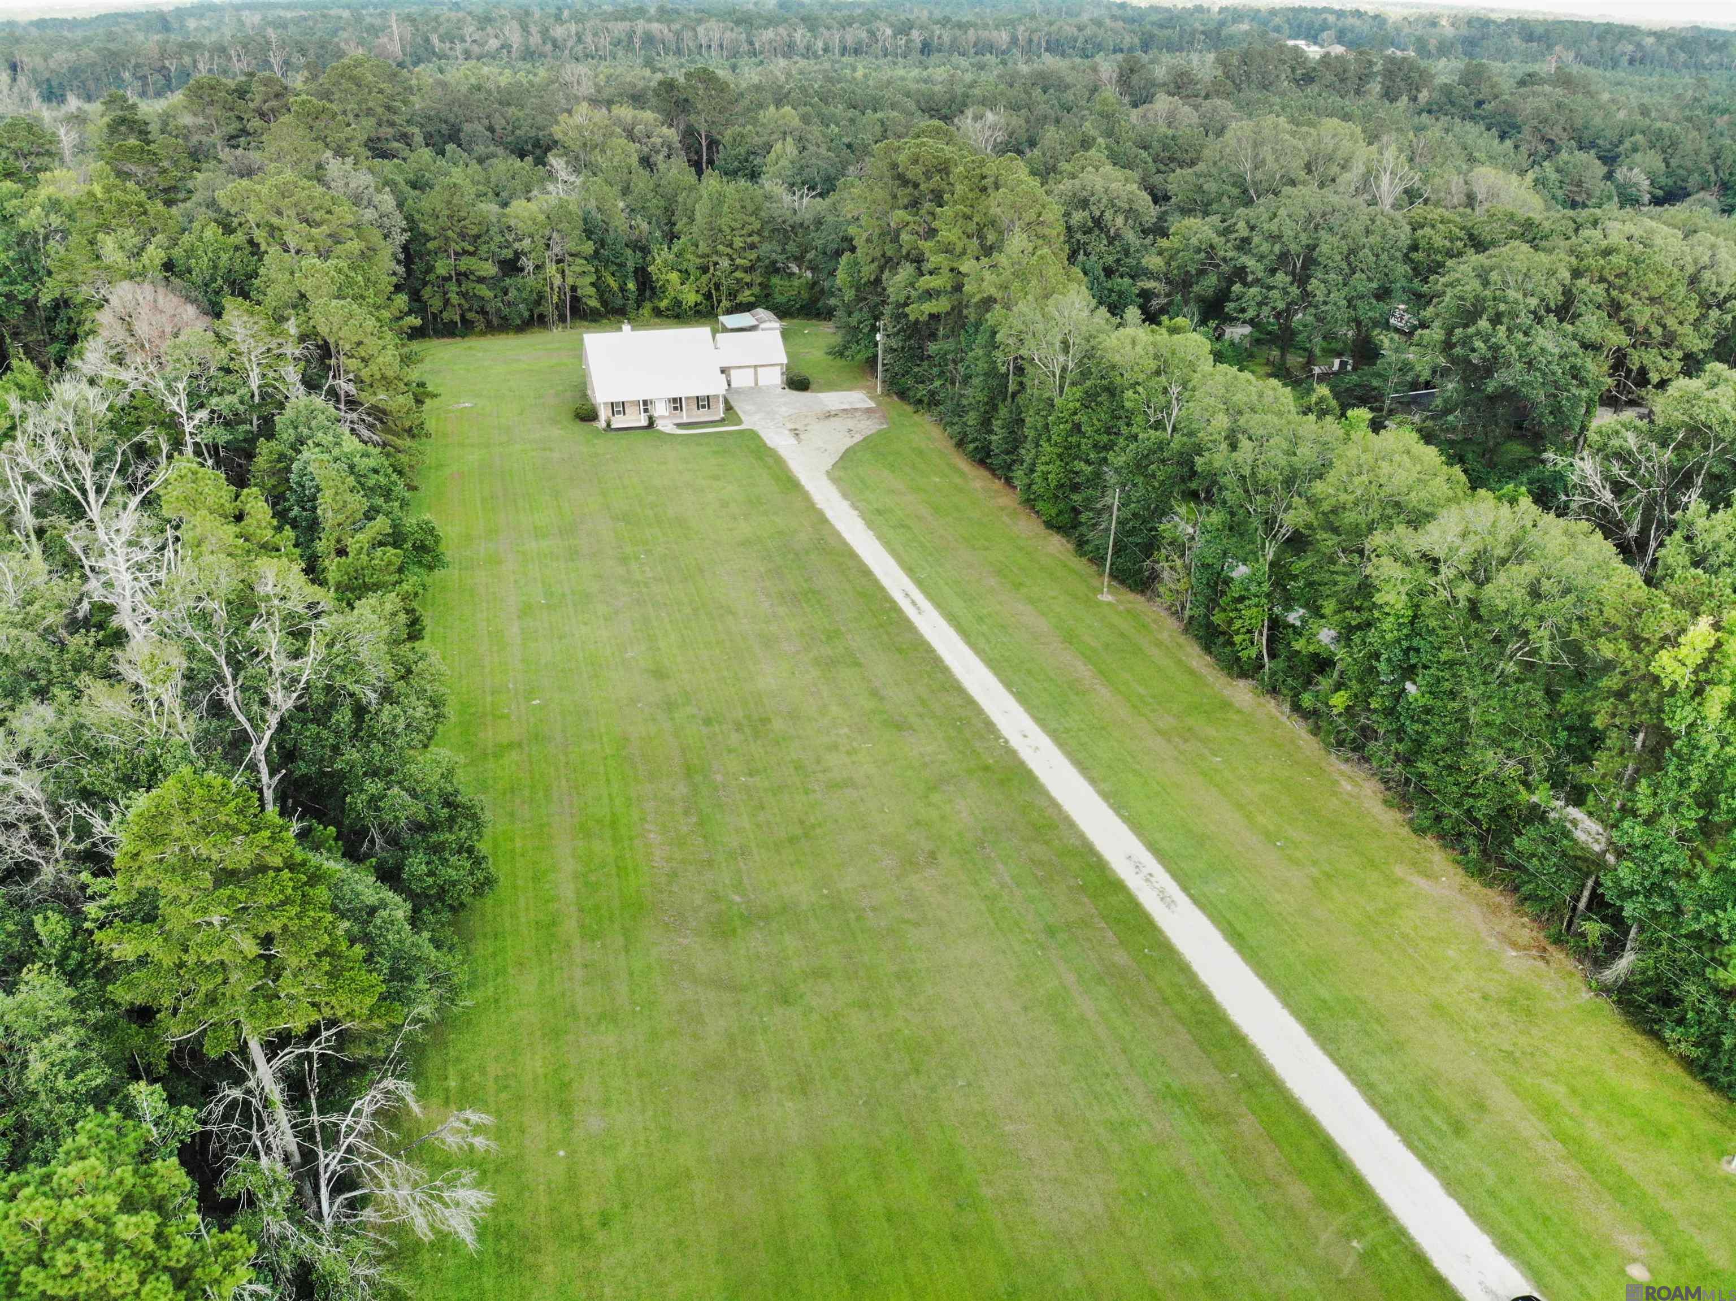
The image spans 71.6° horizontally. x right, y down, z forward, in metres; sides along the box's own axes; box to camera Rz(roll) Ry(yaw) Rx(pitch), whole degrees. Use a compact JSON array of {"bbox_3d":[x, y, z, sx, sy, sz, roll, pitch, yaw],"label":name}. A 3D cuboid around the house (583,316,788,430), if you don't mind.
[{"bbox_3d":[-19.570,-32.382,133.982,23.031,8.900,18.279,-8,29,-15],"label":"house"}]

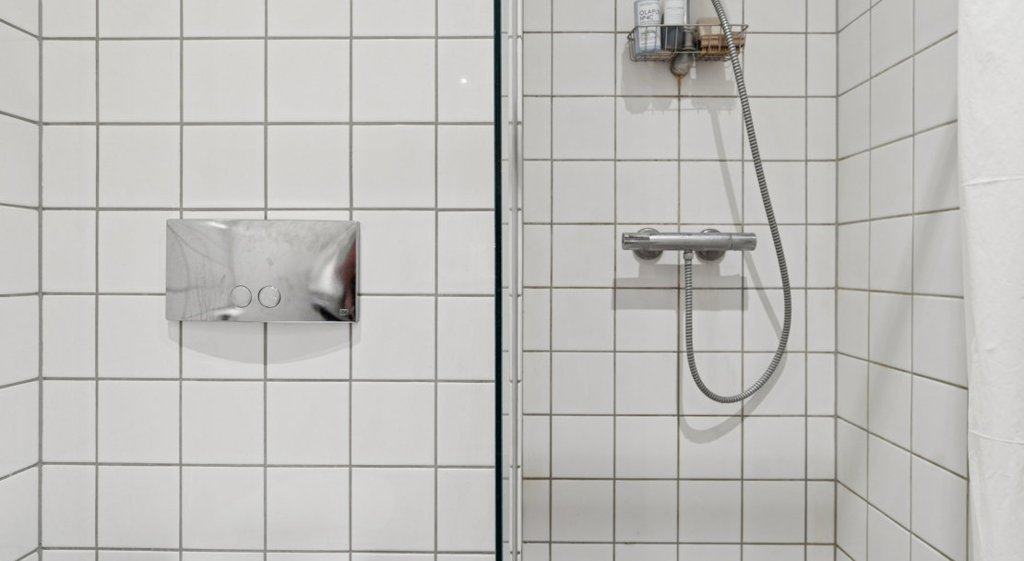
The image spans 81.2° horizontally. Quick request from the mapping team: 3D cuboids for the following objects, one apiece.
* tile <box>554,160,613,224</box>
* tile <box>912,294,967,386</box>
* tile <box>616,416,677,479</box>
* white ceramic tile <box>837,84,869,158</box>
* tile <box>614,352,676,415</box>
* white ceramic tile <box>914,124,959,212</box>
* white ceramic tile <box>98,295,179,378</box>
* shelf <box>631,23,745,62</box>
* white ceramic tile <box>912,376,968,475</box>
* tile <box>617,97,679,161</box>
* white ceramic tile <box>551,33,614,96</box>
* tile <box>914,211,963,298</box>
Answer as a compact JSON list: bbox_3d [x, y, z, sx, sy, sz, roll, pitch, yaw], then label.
[{"bbox_3d":[0.168,-0.209,1.411,0.146,0.146,0.010,0,0,0],"label":"tile"},{"bbox_3d":[0.761,0.102,1.059,0.010,0.147,0.143,0,0,1],"label":"tile"},{"bbox_3d":[0.316,0.392,1.410,0.146,0.146,0.010,0,0,0],"label":"tile"},{"bbox_3d":[0.768,-0.355,1.336,0.010,0.147,0.133,0,0,1],"label":"white ceramic tile"},{"bbox_3d":[0.317,0.243,1.411,0.147,0.147,0.010,0,0,0],"label":"tile"},{"bbox_3d":[0.757,-0.199,1.045,0.010,0.146,0.146,0,1,2],"label":"white ceramic tile"},{"bbox_3d":[-0.665,0.101,1.071,0.149,0.149,0.010,0,0,1],"label":"white ceramic tile"},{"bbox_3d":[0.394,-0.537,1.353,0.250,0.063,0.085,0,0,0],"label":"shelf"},{"bbox_3d":[0.760,0.251,1.059,0.010,0.147,0.146,0,0,1],"label":"white ceramic tile"},{"bbox_3d":[0.319,-0.358,1.409,0.147,0.147,0.010,0,0,0],"label":"tile"},{"bbox_3d":[0.169,-0.509,1.413,0.147,0.147,0.010,0,0,0],"label":"white ceramic tile"},{"bbox_3d":[0.761,-0.048,1.059,0.010,0.147,0.143,0,0,1],"label":"tile"}]

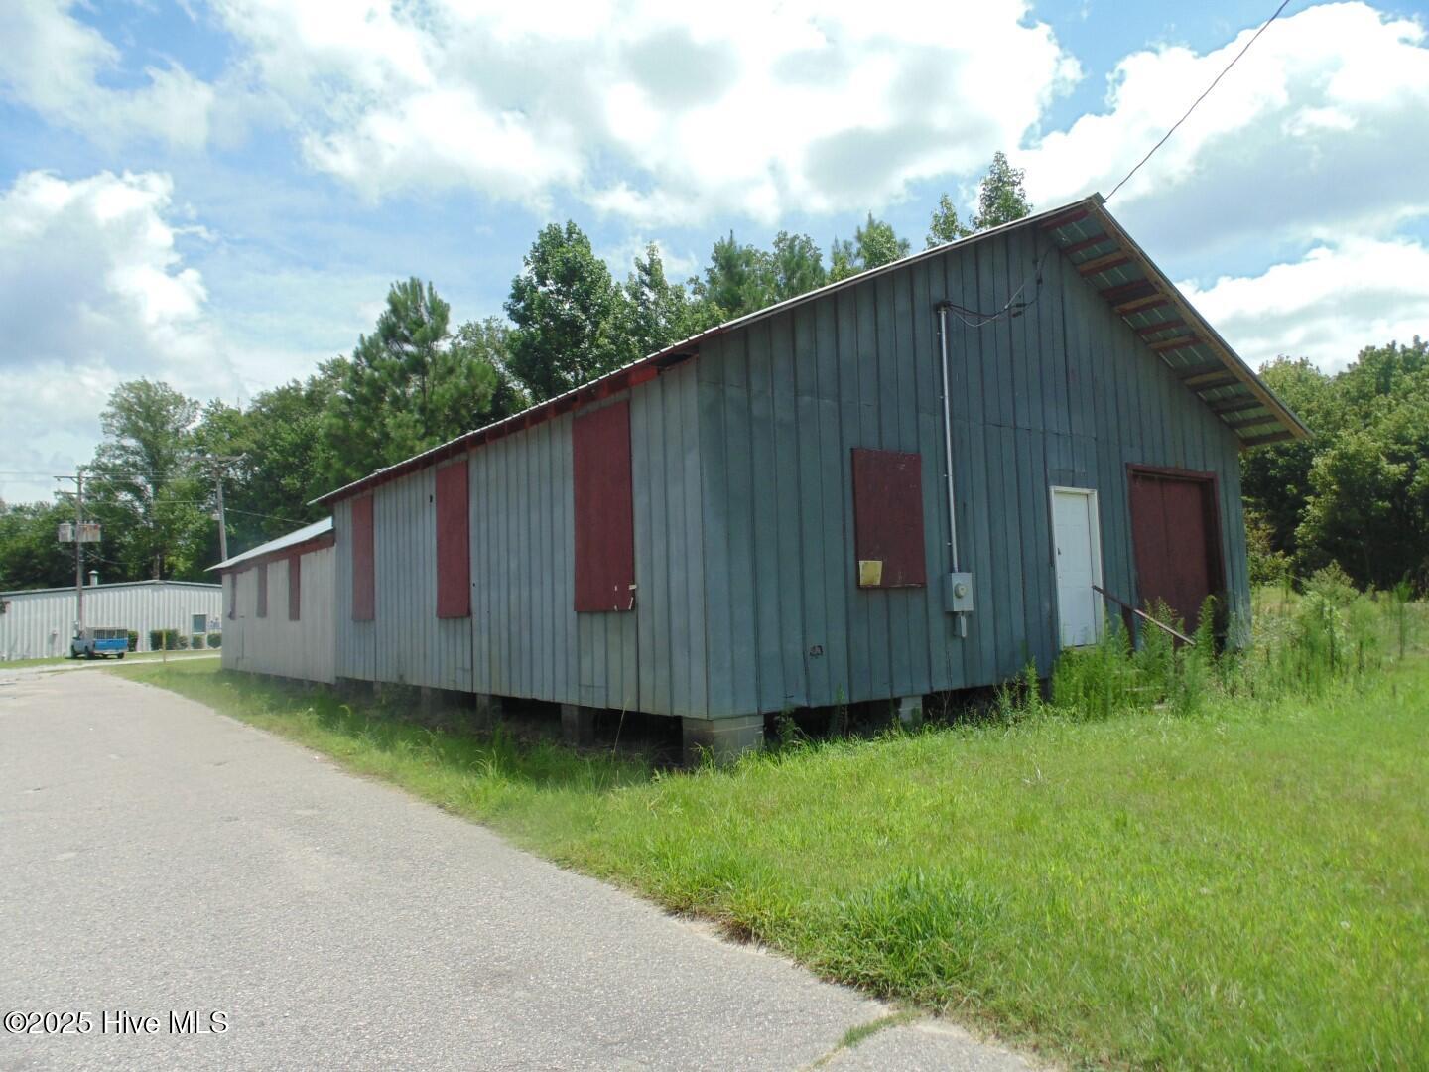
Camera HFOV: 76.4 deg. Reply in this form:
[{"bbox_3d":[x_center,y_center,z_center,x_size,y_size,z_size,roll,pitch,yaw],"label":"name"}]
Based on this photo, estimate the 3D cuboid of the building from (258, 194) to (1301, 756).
[{"bbox_3d":[-2.234,-0.037,20.269,11.970,6.400,23.482,2,-6,-38],"label":"building"}]

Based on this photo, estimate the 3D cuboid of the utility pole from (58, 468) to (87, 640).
[{"bbox_3d":[-37.540,1.666,53.944,2.300,10.995,0.700,1,-6,-35],"label":"utility pole"}]

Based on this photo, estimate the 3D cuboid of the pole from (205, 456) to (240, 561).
[{"bbox_3d":[-25.455,1.012,47.235,2.300,10.431,0.400,-4,-3,-29],"label":"pole"}]

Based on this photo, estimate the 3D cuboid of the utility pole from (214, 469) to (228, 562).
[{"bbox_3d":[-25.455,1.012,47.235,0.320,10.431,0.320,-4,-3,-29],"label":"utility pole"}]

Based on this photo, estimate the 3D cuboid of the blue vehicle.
[{"bbox_3d":[-35.061,6.092,51.783,4.400,1.660,1.640,-6,-6,41],"label":"blue vehicle"}]

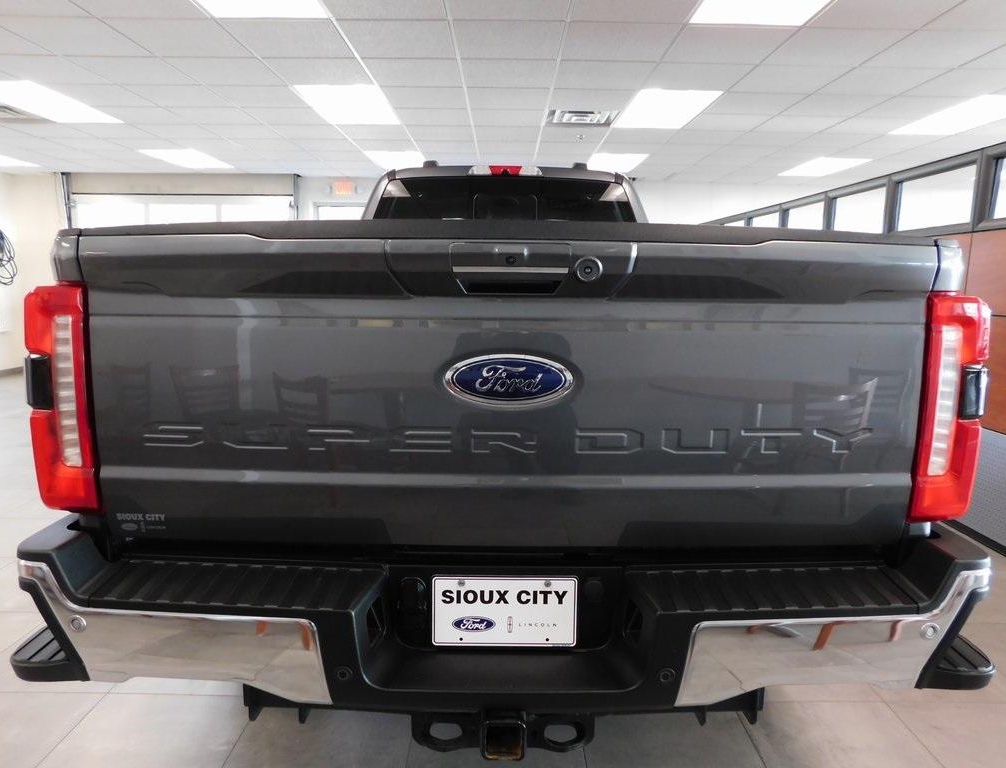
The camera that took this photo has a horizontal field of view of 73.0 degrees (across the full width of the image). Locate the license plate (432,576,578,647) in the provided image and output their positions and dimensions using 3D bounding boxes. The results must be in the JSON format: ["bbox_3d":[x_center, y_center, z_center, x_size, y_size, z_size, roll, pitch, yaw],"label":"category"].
[{"bbox_3d":[0.005,0.481,1.433,0.305,0.152,0.006,1,8,0],"label":"license plate"}]

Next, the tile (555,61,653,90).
[{"bbox_3d":[0.642,-2.022,4.452,0.604,0.020,0.604,1,8,0],"label":"tile"}]

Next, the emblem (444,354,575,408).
[{"bbox_3d":[0.012,-0.005,1.402,0.268,0.115,0.025,1,8,0],"label":"emblem"}]

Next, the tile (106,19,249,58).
[{"bbox_3d":[-1.791,-1.953,3.813,0.605,0.020,0.605,1,9,0],"label":"tile"}]

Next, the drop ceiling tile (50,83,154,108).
[{"bbox_3d":[-3.003,-2.160,5.037,0.605,0.020,0.605,1,9,0],"label":"drop ceiling tile"}]

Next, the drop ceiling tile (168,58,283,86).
[{"bbox_3d":[-1.796,-2.059,4.454,0.604,0.020,0.604,1,8,0],"label":"drop ceiling tile"}]

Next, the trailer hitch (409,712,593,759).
[{"bbox_3d":[0.001,0.662,1.438,0.360,0.125,0.220,1,9,0],"label":"trailer hitch"}]

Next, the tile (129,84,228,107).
[{"bbox_3d":[-2.399,-2.156,5.062,0.605,0.020,0.605,1,8,0],"label":"tile"}]

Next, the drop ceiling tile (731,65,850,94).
[{"bbox_3d":[1.852,-1.993,4.427,0.605,0.020,0.605,1,9,0],"label":"drop ceiling tile"}]

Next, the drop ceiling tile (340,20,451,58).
[{"bbox_3d":[-0.579,-1.951,3.850,0.604,0.020,0.604,1,8,0],"label":"drop ceiling tile"}]

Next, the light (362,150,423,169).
[{"bbox_3d":[-1.167,-2.572,7.768,0.605,0.080,1.210,1,8,0],"label":"light"}]

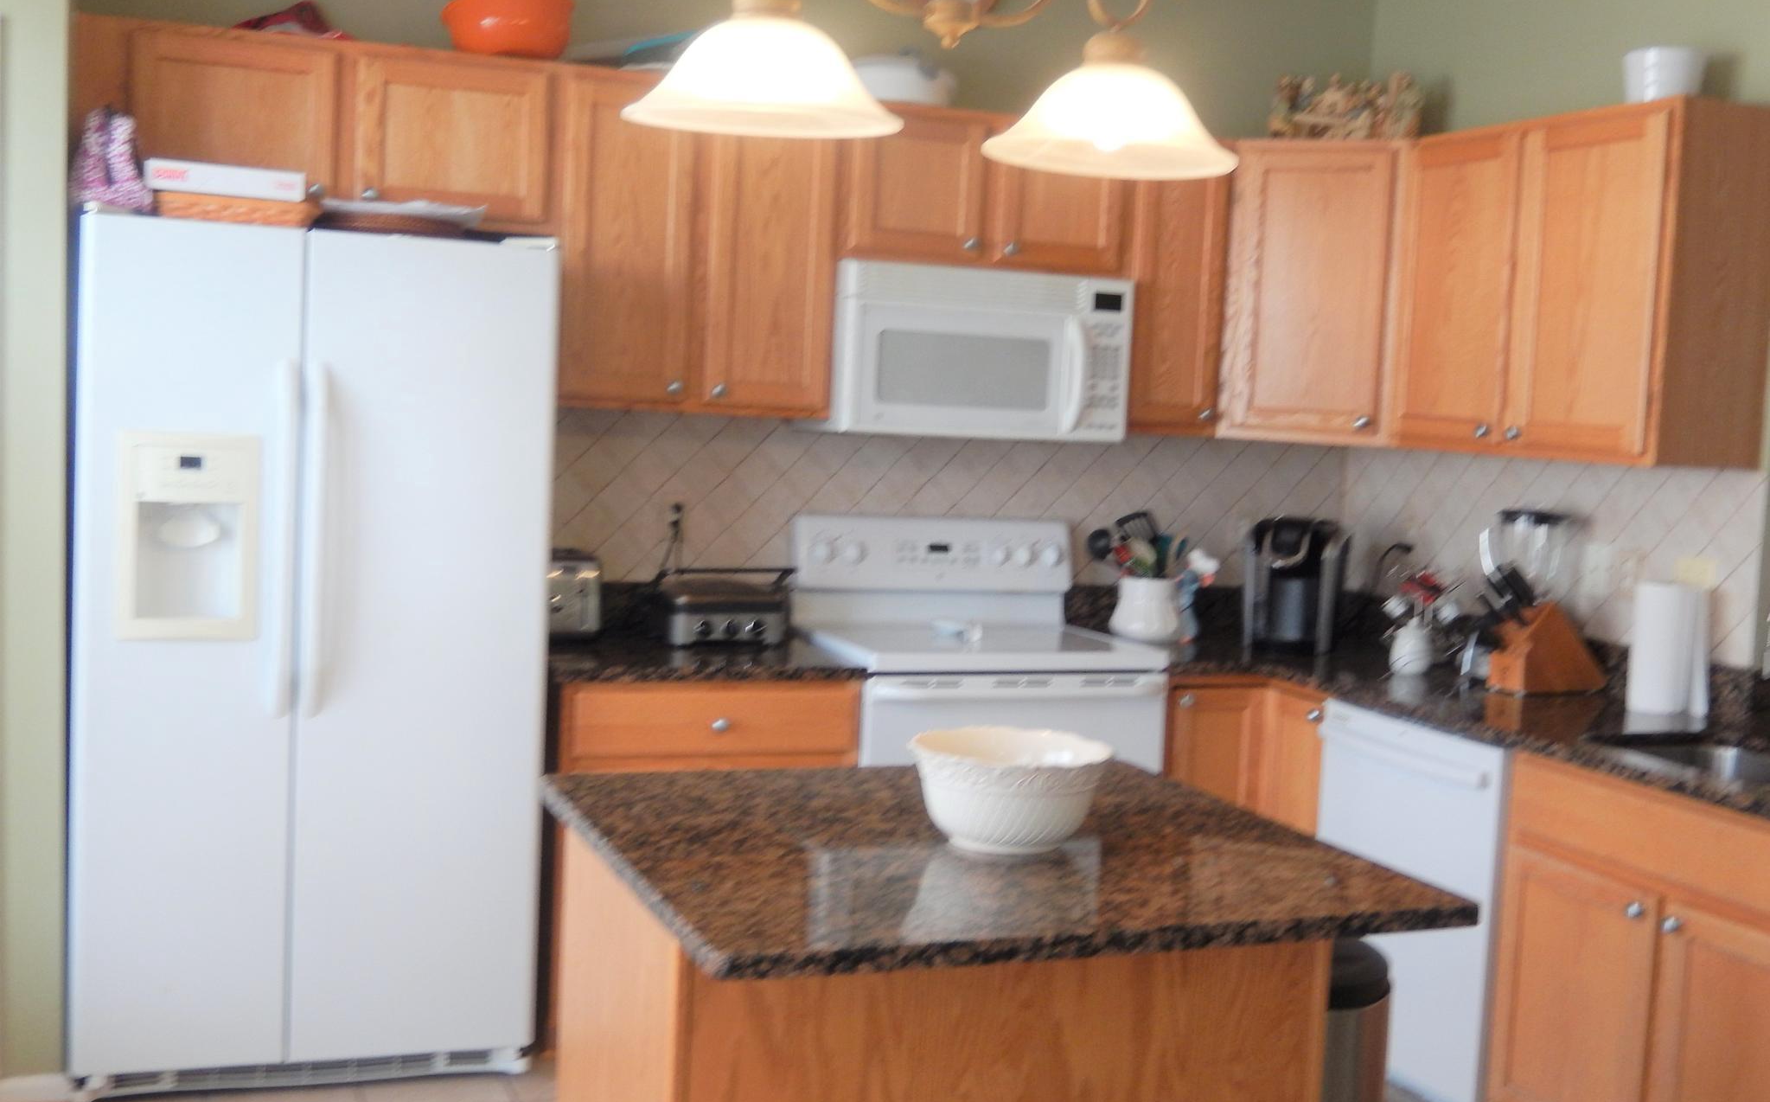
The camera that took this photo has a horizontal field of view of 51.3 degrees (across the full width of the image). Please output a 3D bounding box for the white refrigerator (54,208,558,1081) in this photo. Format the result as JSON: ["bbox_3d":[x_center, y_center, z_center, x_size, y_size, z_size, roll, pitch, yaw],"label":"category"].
[{"bbox_3d":[-1.239,0.221,3.960,0.904,1.795,0.709,1,5,-22],"label":"white refrigerator"}]

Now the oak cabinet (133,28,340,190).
[{"bbox_3d":[-1.400,-0.910,3.965,0.433,0.359,0.319,1,5,-22],"label":"oak cabinet"}]

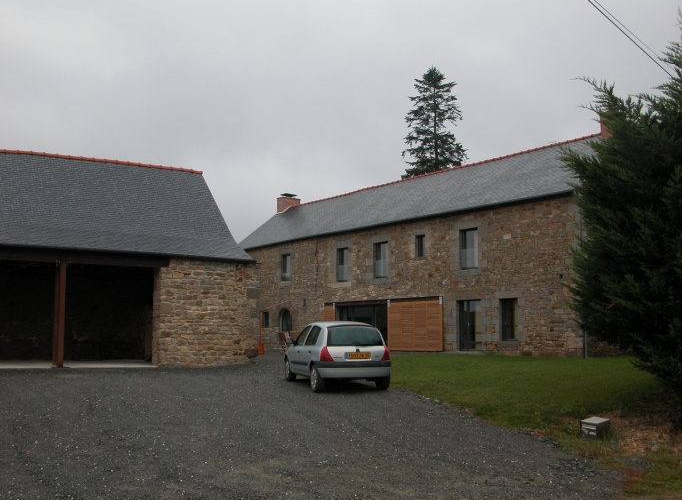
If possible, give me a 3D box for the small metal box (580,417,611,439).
[{"bbox_3d":[3.885,2.733,10.497,0.390,0.270,0.265,1,-2,-41],"label":"small metal box"}]

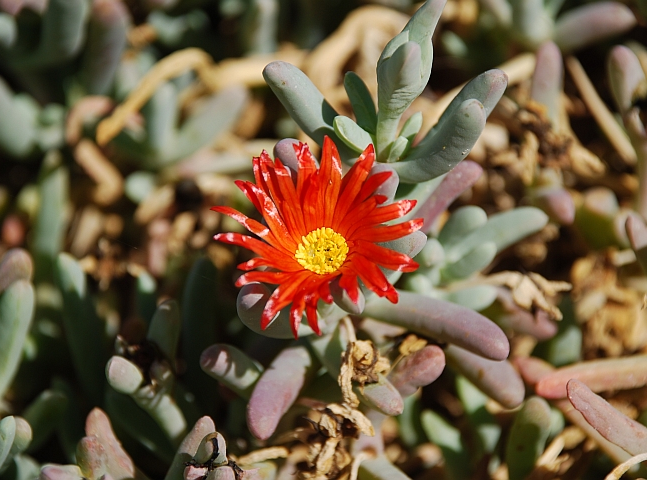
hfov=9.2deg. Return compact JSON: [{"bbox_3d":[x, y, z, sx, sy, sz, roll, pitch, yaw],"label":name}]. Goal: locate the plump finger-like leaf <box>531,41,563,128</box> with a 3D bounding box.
[{"bbox_3d":[0.046,-0.030,0.816,0.006,0.023,0.005,-2,35,3],"label":"plump finger-like leaf"}]

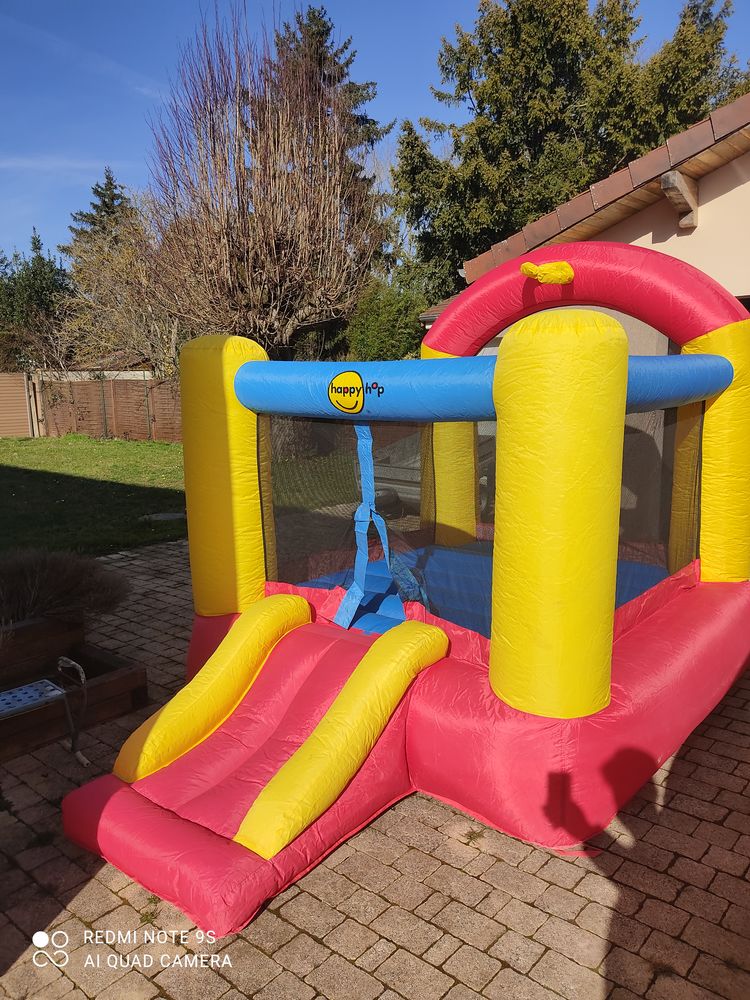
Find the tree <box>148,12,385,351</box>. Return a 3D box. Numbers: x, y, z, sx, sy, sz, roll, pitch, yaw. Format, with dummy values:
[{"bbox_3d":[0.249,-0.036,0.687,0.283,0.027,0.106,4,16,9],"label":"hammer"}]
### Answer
[{"bbox_3d":[-1.978,-4.676,13.862,4.355,7.845,4.138,0,9,0],"label":"tree"}]

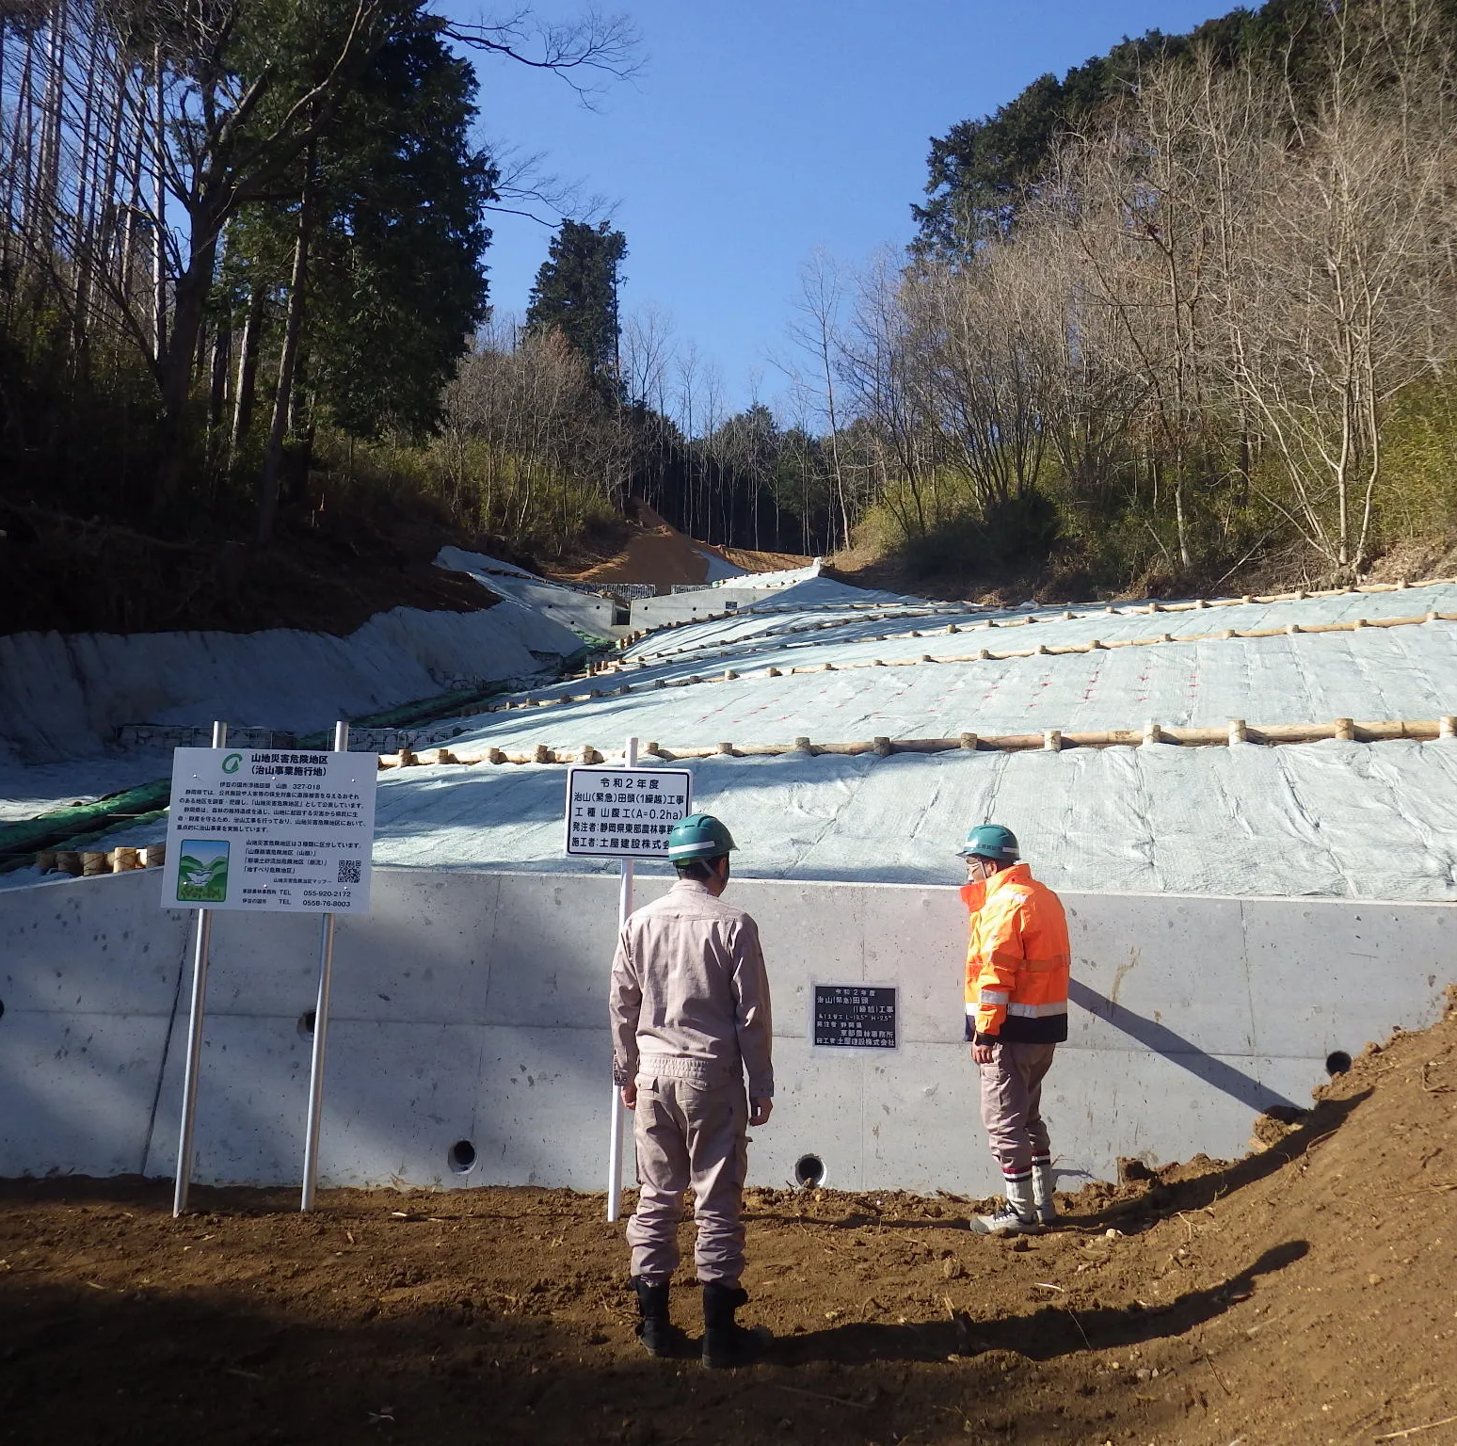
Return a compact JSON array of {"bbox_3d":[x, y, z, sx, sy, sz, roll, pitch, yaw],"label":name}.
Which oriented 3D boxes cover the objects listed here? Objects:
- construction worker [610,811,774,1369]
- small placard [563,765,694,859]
[{"bbox_3d":[-0.119,1.182,4.680,0.520,1.770,0.340,0,-6,20],"label":"construction worker"},{"bbox_3d":[-0.448,0.410,6.280,0.560,0.405,0.030,2,-6,0],"label":"small placard"}]

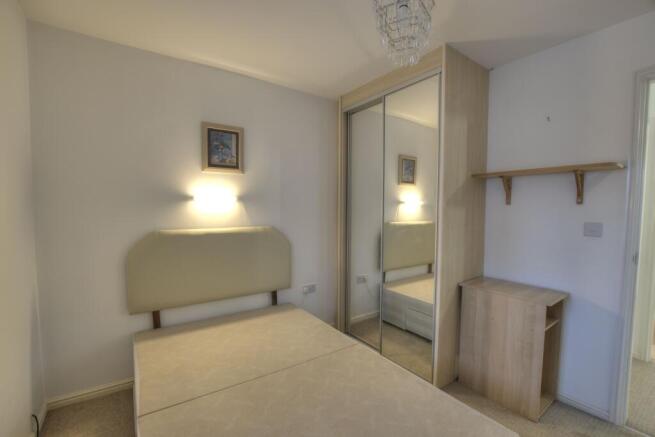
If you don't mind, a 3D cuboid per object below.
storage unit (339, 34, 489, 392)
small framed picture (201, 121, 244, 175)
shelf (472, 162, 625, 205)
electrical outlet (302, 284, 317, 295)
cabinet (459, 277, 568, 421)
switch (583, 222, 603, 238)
[{"bbox_3d":[0.686,0.002,2.538,0.588,2.361,1.226,-2,4,-34],"label":"storage unit"},{"bbox_3d":[-0.831,-0.560,2.194,0.327,0.376,0.025,-2,4,-34],"label":"small framed picture"},{"bbox_3d":[1.400,-0.203,1.808,0.223,0.217,0.751,-2,4,-34],"label":"shelf"},{"bbox_3d":[-0.171,0.708,2.727,0.146,0.082,0.012,-2,4,-34],"label":"electrical outlet"},{"bbox_3d":[1.282,0.851,1.918,0.350,0.738,0.536,-2,4,-34],"label":"cabinet"},{"bbox_3d":[1.649,0.075,1.694,0.012,0.087,0.087,-1,4,-33],"label":"switch"}]

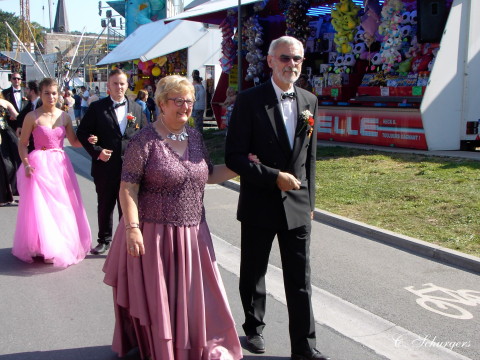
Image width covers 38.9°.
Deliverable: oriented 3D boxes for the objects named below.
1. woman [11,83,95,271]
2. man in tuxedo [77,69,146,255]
[{"bbox_3d":[-1.738,-0.110,6.334,0.740,1.654,0.680,-3,8,-24],"label":"woman"},{"bbox_3d":[-1.225,-0.177,6.477,0.620,1.751,0.420,-3,8,-25],"label":"man in tuxedo"}]

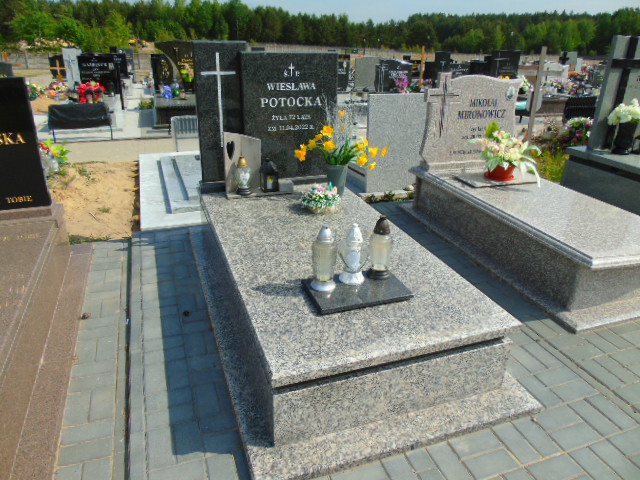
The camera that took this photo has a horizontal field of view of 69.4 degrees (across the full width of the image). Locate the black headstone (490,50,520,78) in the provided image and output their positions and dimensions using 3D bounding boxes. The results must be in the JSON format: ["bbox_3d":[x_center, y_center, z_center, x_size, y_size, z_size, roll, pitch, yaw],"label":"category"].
[{"bbox_3d":[4.716,-4.410,11.880,0.840,0.860,0.100,-8,26,-22],"label":"black headstone"}]

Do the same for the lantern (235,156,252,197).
[{"bbox_3d":[-0.544,-0.462,3.276,0.119,0.263,0.115,-7,25,-18],"label":"lantern"}]

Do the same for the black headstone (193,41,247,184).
[{"bbox_3d":[-0.677,-0.883,3.247,0.348,0.943,0.080,-7,25,-18],"label":"black headstone"}]

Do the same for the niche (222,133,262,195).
[{"bbox_3d":[-0.537,-0.541,3.240,0.268,0.454,0.160,-7,25,-18],"label":"niche"}]

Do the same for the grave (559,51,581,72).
[{"bbox_3d":[9.684,-6.902,17.922,0.879,0.762,0.150,-7,25,-18],"label":"grave"}]

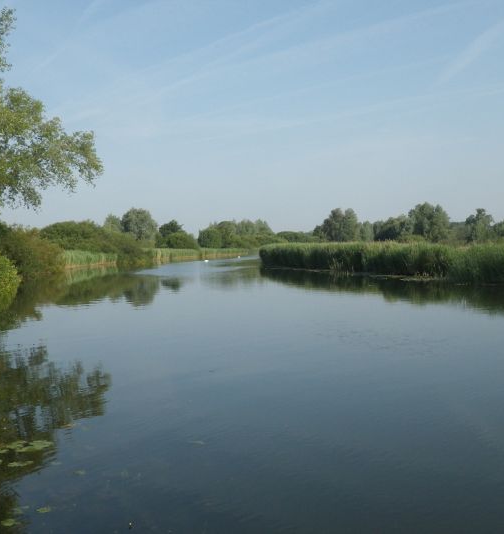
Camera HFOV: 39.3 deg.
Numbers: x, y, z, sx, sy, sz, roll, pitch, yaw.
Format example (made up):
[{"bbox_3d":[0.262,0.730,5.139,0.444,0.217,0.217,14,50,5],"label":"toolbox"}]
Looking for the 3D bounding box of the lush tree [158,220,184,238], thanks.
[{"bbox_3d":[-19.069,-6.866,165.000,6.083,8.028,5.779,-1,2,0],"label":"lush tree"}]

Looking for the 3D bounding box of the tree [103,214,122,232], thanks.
[{"bbox_3d":[-33.388,-7.686,170.000,4.821,9.939,4.580,-1,2,0],"label":"tree"}]

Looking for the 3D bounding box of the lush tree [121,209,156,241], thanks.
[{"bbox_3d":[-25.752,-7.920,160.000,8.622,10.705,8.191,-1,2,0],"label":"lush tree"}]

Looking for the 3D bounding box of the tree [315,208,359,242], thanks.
[{"bbox_3d":[18.793,-8.083,155.000,9.671,9.551,9.187,-1,2,0],"label":"tree"}]

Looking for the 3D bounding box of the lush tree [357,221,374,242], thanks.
[{"bbox_3d":[27.361,-7.691,170.000,4.339,7.519,4.122,-1,2,0],"label":"lush tree"}]

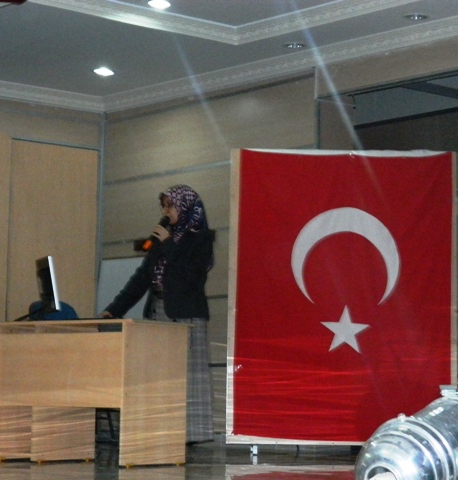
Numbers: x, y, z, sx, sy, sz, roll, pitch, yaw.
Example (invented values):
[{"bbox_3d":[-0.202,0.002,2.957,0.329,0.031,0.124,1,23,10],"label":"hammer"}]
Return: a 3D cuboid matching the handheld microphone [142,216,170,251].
[{"bbox_3d":[-0.422,-0.035,9.030,0.052,0.245,0.052,42,-12,-18],"label":"handheld microphone"}]

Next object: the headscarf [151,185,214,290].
[{"bbox_3d":[-0.273,-0.021,9.100,0.330,0.585,0.270,3,-6,-22],"label":"headscarf"}]

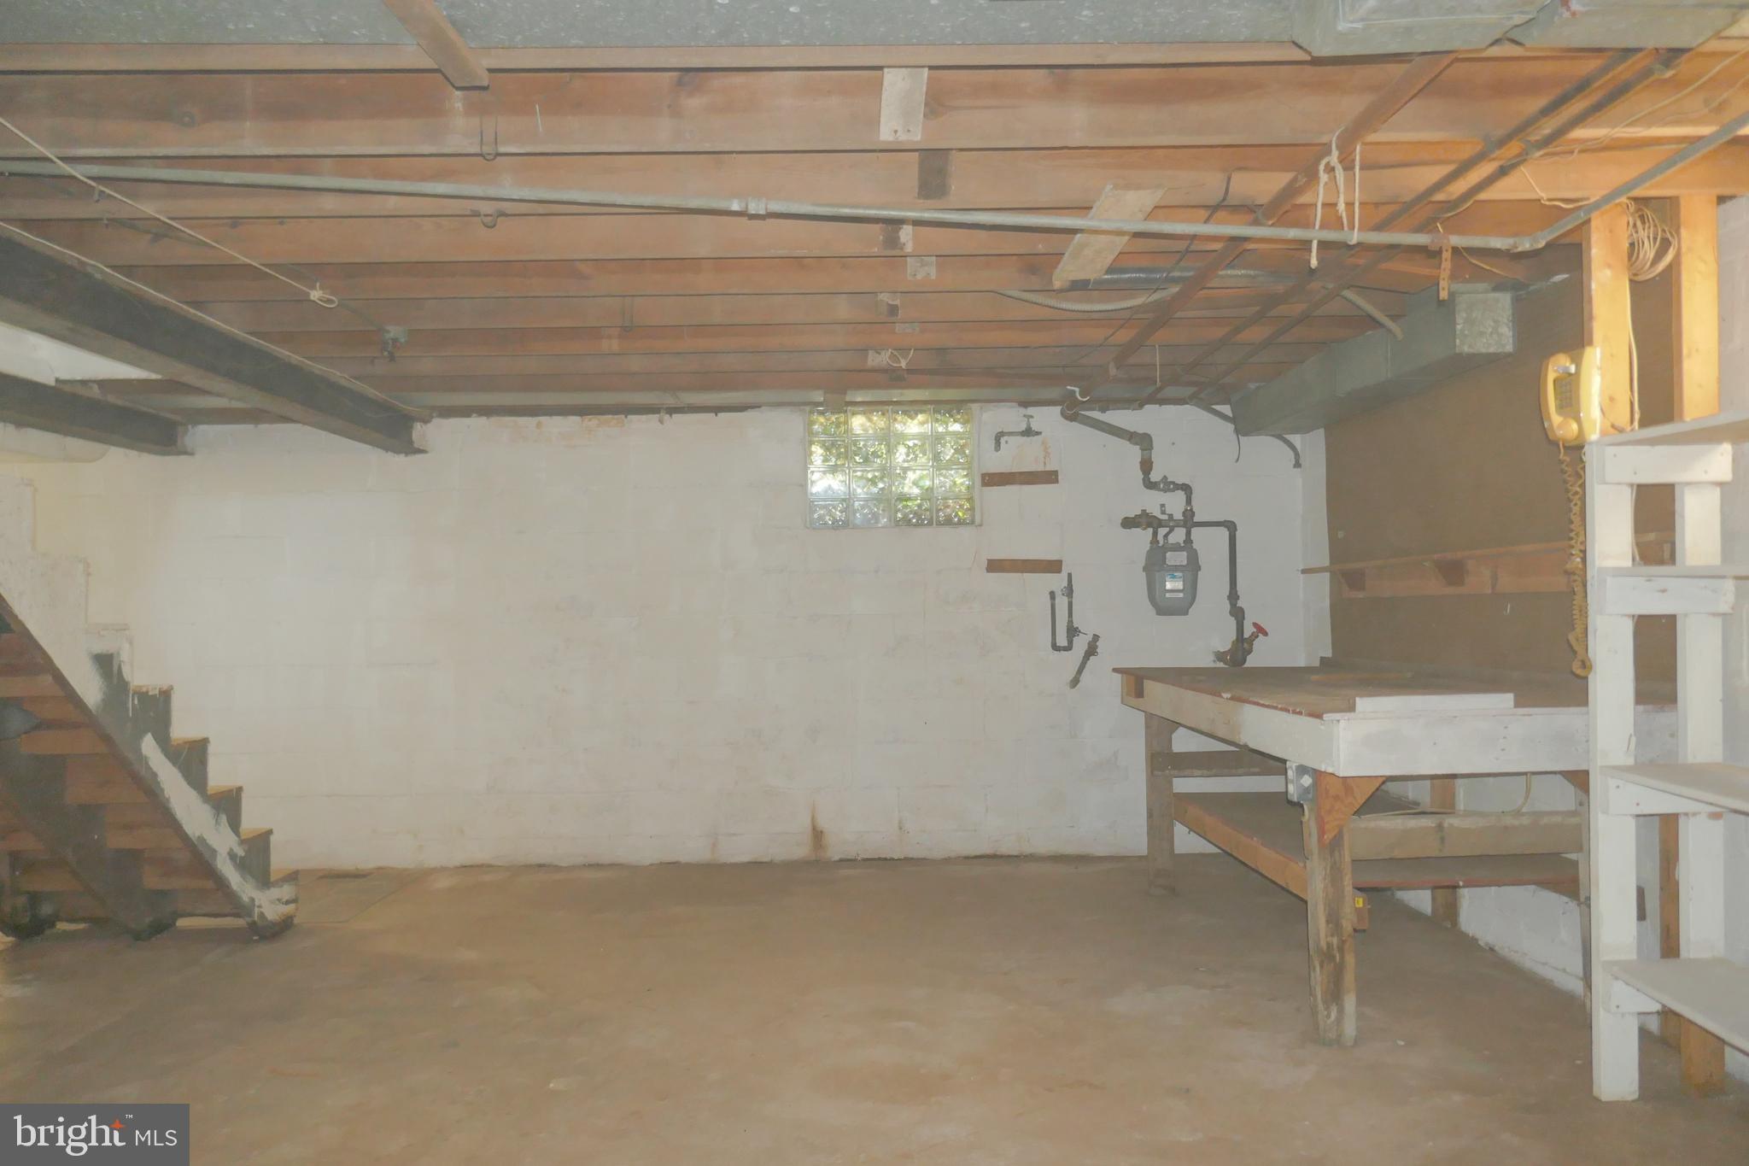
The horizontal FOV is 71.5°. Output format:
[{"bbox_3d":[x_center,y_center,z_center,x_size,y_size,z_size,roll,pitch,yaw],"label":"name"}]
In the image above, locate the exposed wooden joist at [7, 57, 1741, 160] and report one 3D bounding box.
[{"bbox_3d":[-0.052,-1.021,2.595,4.400,0.190,0.045,-1,-1,-1],"label":"exposed wooden joist"}]

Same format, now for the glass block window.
[{"bbox_3d":[0.080,-0.565,5.919,0.810,0.600,0.090,-1,-1,0],"label":"glass block window"}]

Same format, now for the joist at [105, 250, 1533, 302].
[{"bbox_3d":[-0.075,-1.000,3.814,4.550,0.190,0.045,-1,-1,-1],"label":"joist"}]

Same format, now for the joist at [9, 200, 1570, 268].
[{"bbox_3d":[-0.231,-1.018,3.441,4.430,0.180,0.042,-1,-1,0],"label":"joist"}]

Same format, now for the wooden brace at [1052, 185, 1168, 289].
[{"bbox_3d":[0.617,-0.925,3.246,0.135,0.020,0.790,-1,-1,-1],"label":"wooden brace"}]

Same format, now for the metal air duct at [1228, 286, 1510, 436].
[{"bbox_3d":[1.907,-0.815,4.862,0.205,0.200,2.100,-1,-1,0],"label":"metal air duct"}]

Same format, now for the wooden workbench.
[{"bbox_3d":[1.645,0.810,4.367,0.970,0.897,2.410,-1,-1,-1],"label":"wooden workbench"}]

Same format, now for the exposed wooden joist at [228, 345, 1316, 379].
[{"bbox_3d":[-0.422,-0.975,5.069,4.550,0.170,0.042,-1,-1,0],"label":"exposed wooden joist"}]

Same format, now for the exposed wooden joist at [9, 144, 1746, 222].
[{"bbox_3d":[-0.058,-1.014,3.000,4.500,0.190,0.045,-1,-1,-1],"label":"exposed wooden joist"}]

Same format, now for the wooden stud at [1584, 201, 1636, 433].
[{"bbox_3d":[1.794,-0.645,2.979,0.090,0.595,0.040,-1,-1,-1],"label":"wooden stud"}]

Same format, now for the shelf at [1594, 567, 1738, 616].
[{"bbox_3d":[1.899,0.019,2.934,0.335,0.120,0.055,-1,-1,0],"label":"shelf"}]

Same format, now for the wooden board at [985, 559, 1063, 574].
[{"bbox_3d":[0.723,-0.079,5.868,0.370,0.067,0.022,-1,-1,0],"label":"wooden board"}]

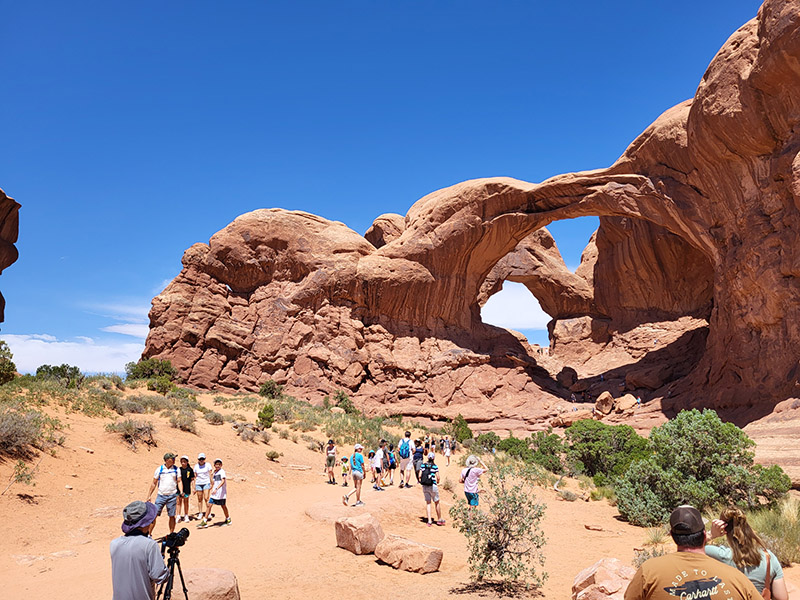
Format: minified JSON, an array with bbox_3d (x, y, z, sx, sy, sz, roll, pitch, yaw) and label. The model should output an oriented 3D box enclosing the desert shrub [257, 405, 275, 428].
[{"bbox_3d":[-7.386,6.398,33.000,0.989,1.305,0.989,0,-11,0],"label":"desert shrub"}]

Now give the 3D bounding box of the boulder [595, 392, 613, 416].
[{"bbox_3d":[29.268,14.705,86.000,2.862,3.471,2.862,0,-11,0],"label":"boulder"}]

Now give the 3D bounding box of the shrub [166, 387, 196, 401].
[{"bbox_3d":[-12.391,5.347,34.000,1.754,0.784,1.403,0,-11,0],"label":"shrub"}]

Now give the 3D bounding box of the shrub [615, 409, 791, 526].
[{"bbox_3d":[8.068,4.447,16.000,4.572,3.084,3.886,0,-11,0],"label":"shrub"}]

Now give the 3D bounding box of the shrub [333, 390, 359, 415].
[{"bbox_3d":[-4.541,8.699,51.000,2.207,2.017,1.876,0,-11,0],"label":"shrub"}]

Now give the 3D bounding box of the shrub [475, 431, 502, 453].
[{"bbox_3d":[6.737,10.832,46.000,2.067,1.667,1.860,0,-11,0],"label":"shrub"}]

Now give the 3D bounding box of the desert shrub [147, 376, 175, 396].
[{"bbox_3d":[-14.517,5.193,36.500,1.762,1.203,1.497,0,-11,0],"label":"desert shrub"}]

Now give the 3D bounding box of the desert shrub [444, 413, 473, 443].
[{"bbox_3d":[5.149,11.033,52.000,2.423,2.570,2.302,0,-11,0],"label":"desert shrub"}]

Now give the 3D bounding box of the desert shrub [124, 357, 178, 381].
[{"bbox_3d":[-18.647,5.242,45.000,3.969,1.705,2.977,0,-11,0],"label":"desert shrub"}]

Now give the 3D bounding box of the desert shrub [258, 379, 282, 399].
[{"bbox_3d":[-10.692,7.447,50.000,1.997,1.648,1.797,0,-11,0],"label":"desert shrub"}]

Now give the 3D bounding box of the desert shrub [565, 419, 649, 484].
[{"bbox_3d":[7.597,5.547,22.000,3.054,2.392,2.749,0,-11,0],"label":"desert shrub"}]

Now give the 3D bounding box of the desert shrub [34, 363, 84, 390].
[{"bbox_3d":[-20.935,4.710,37.000,3.017,1.585,2.112,0,-11,0],"label":"desert shrub"}]

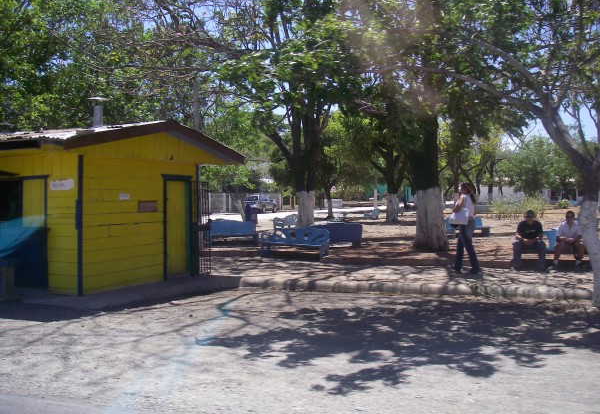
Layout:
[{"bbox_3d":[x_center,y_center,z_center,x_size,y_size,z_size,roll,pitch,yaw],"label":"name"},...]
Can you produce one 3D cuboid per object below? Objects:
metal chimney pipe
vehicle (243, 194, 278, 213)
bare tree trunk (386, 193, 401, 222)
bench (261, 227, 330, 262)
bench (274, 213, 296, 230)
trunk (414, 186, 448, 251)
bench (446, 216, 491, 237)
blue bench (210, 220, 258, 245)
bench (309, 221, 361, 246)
[{"bbox_3d":[-3.670,-1.720,12.000,0.330,0.560,0.330,0,1,0],"label":"metal chimney pipe"},{"bbox_3d":[-3.600,-0.300,61.500,1.750,1.720,4.350,0,1,21],"label":"vehicle"},{"bbox_3d":[5.000,0.030,35.500,0.660,1.600,0.660,0,1,0],"label":"bare tree trunk"},{"bbox_3d":[-0.100,0.840,15.000,1.500,0.700,0.550,1,1,31],"label":"bench"},{"bbox_3d":[-0.200,0.624,24.200,1.500,0.700,0.550,0,1,2],"label":"bench"},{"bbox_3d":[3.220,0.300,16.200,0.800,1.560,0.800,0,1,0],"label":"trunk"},{"bbox_3d":[5.520,0.653,21.700,1.500,0.680,0.550,0,1,-20],"label":"bench"},{"bbox_3d":[-1.820,0.700,17.650,1.500,0.680,0.550,0,1,6],"label":"blue bench"},{"bbox_3d":[0.910,0.704,17.170,1.500,0.680,0.550,0,1,-17],"label":"bench"}]

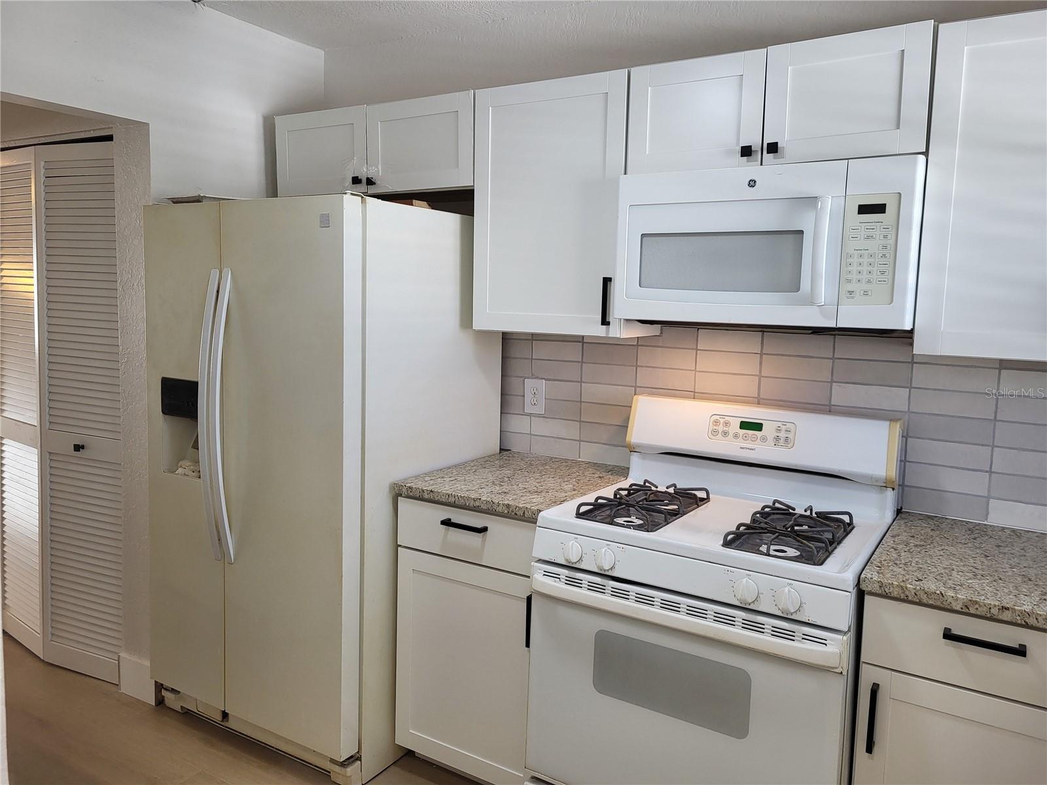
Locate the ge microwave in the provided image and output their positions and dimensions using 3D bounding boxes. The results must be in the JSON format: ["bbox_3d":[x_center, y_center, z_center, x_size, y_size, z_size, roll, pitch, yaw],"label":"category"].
[{"bbox_3d":[0.684,-0.384,2.160,0.757,0.407,0.410,5,8,31],"label":"ge microwave"}]

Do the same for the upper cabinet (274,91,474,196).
[{"bbox_3d":[-0.464,-0.857,2.873,0.916,0.301,0.320,5,8,31],"label":"upper cabinet"}]

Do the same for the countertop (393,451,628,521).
[{"bbox_3d":[0.014,0.285,2.505,0.562,0.034,0.649,5,8,31],"label":"countertop"}]

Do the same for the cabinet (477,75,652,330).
[{"bbox_3d":[0.147,-0.572,2.526,0.531,0.758,0.320,5,8,31],"label":"cabinet"}]

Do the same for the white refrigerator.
[{"bbox_3d":[-0.689,0.254,2.776,0.897,1.748,0.830,5,8,31],"label":"white refrigerator"}]

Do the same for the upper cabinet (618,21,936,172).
[{"bbox_3d":[0.705,-0.747,2.160,0.770,0.300,0.324,5,8,31],"label":"upper cabinet"}]

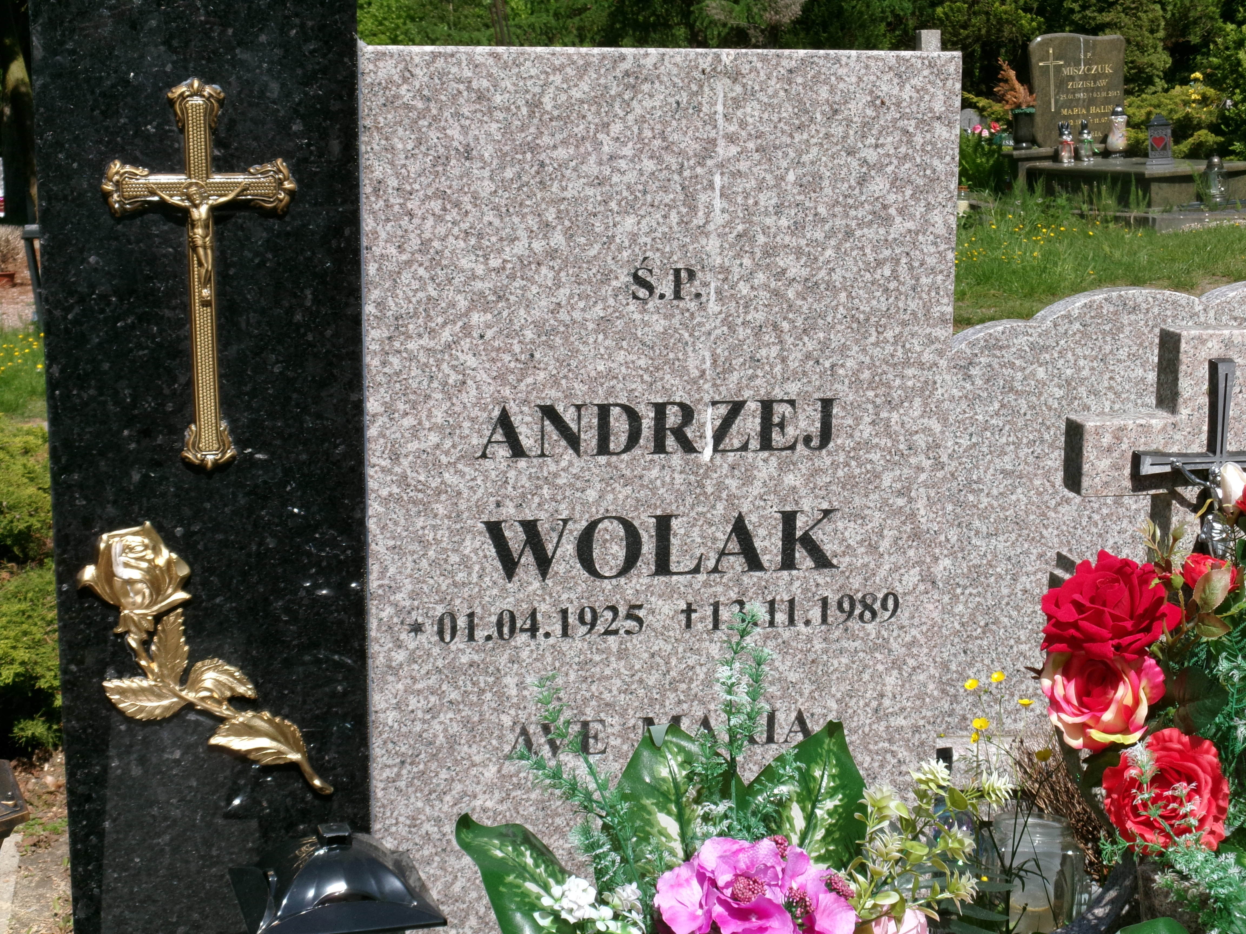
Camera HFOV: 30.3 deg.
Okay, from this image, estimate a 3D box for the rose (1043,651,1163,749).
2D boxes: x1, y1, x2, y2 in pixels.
[{"bbox_3d":[0.433,0.210,2.080,0.112,0.105,0.075,2,-25,14],"label":"rose"}]

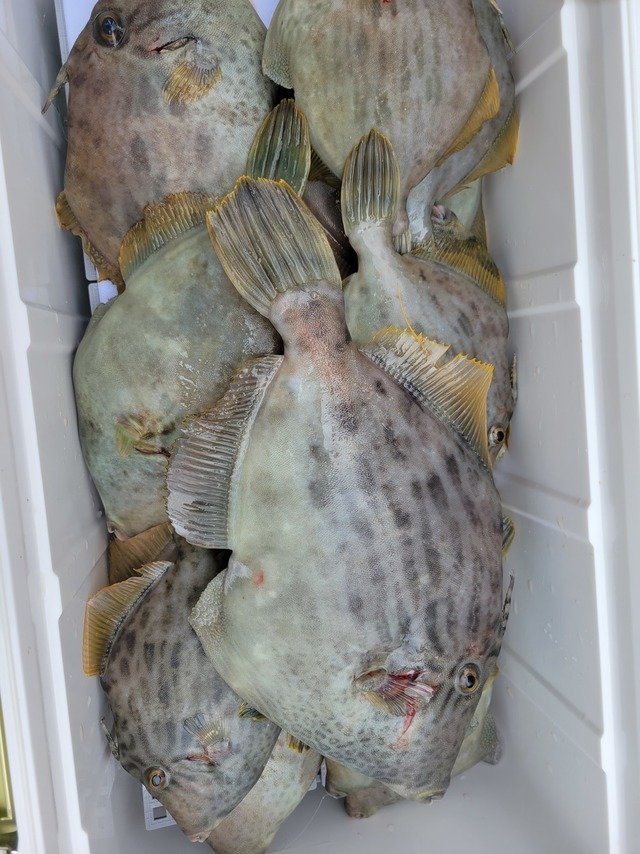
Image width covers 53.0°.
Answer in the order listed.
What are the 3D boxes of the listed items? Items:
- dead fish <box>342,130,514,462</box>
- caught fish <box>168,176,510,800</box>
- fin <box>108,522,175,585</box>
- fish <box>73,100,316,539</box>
[{"bbox_3d":[0.073,-0.088,0.446,0.125,0.045,0.252,-22,97,-5],"label":"dead fish"},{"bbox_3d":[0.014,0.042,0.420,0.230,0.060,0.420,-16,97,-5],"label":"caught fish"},{"bbox_3d":[-0.127,0.090,0.455,0.056,0.012,0.034,-24,97,-4],"label":"fin"},{"bbox_3d":[-0.076,-0.071,0.437,0.165,0.052,0.320,21,92,-8],"label":"fish"}]

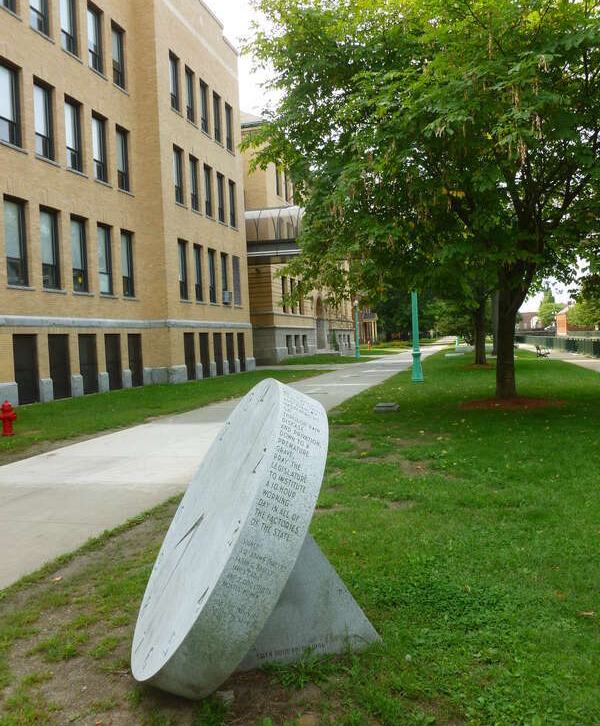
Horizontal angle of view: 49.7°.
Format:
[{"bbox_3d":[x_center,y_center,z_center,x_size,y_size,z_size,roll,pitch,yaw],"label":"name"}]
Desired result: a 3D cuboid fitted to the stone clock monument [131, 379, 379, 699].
[{"bbox_3d":[-0.226,0.800,3.231,1.253,1.432,1.513,-3,2,-15],"label":"stone clock monument"}]

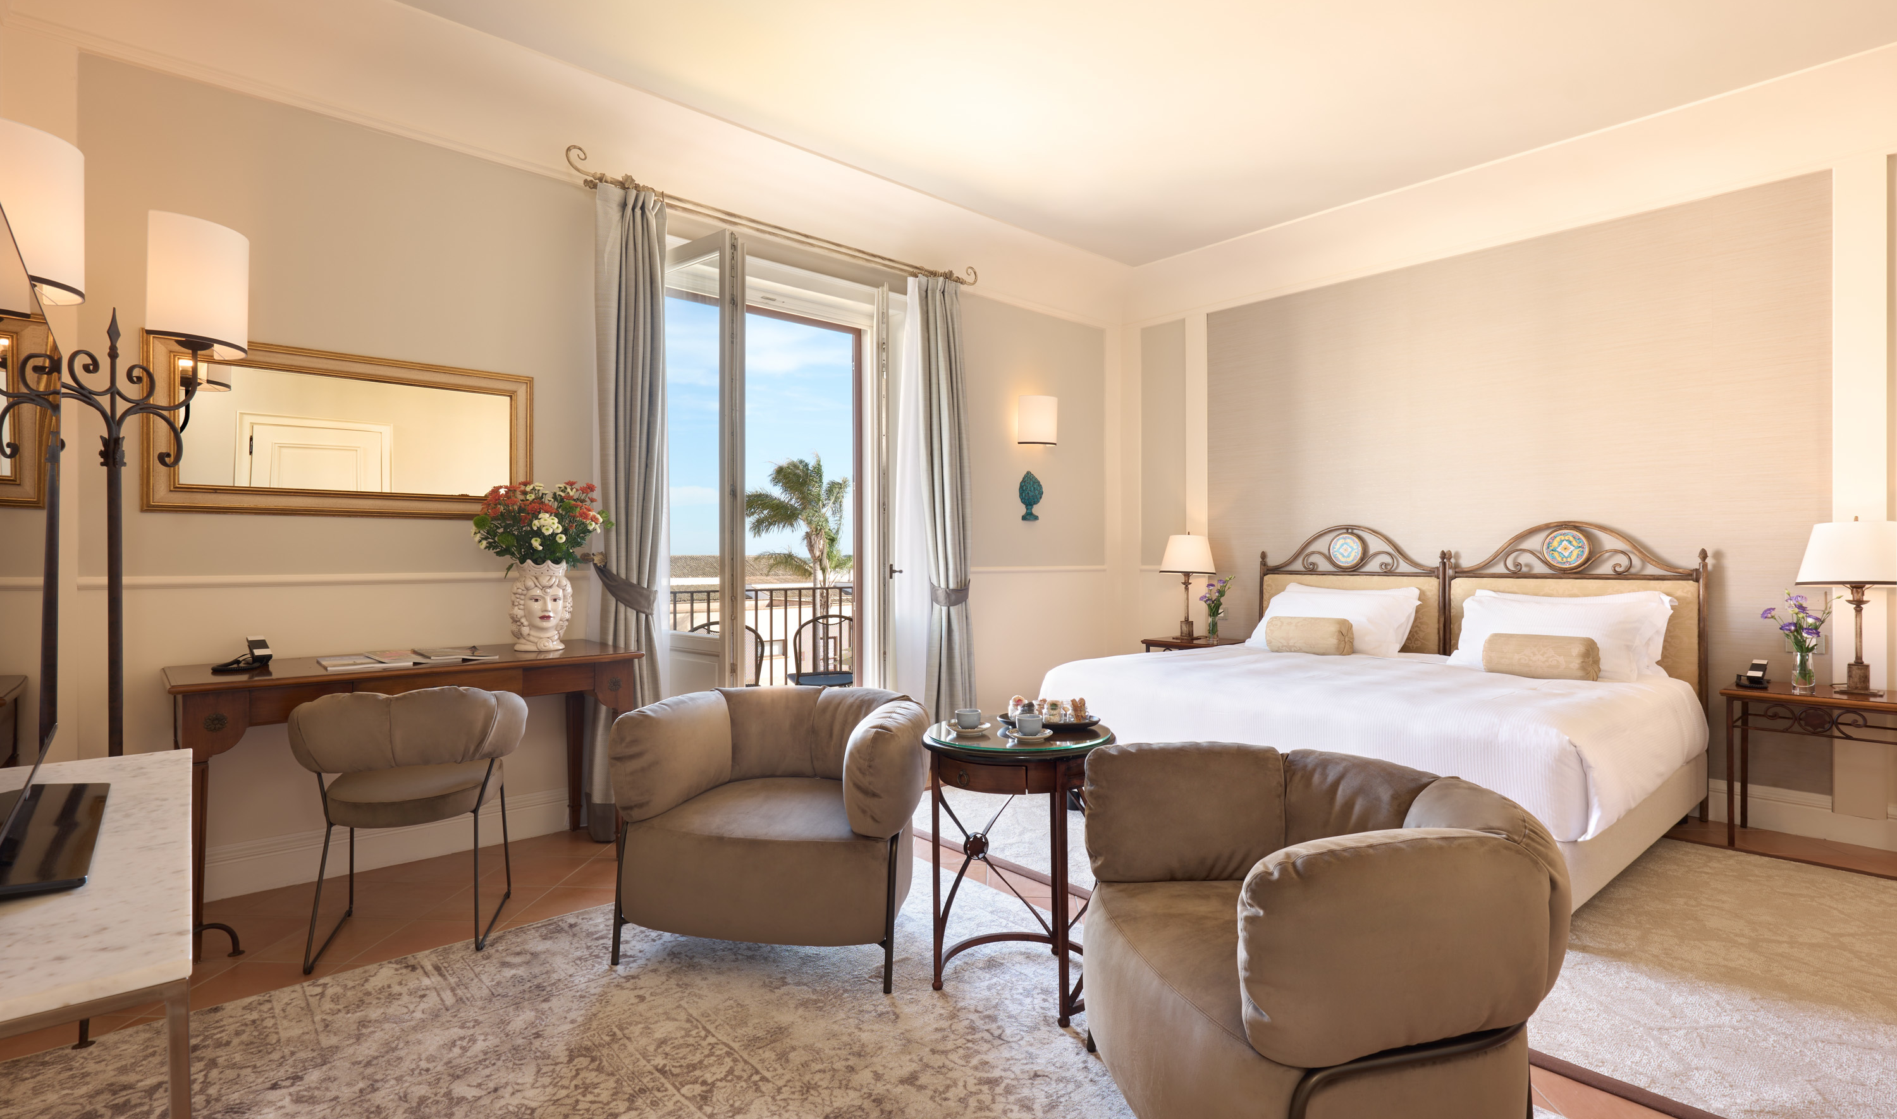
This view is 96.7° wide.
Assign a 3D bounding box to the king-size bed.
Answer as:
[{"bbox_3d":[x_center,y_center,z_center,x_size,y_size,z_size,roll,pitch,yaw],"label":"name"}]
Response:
[{"bbox_3d":[1.795,0.465,3.702,2.060,1.290,2.040,0,0,-40],"label":"king-size bed"}]

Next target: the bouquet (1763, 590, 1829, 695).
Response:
[{"bbox_3d":[3.245,0.311,3.231,0.200,0.400,0.250,0,0,-41],"label":"bouquet"}]

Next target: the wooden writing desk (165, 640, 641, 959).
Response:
[{"bbox_3d":[-1.793,0.727,2.896,1.290,0.770,0.550,0,0,-41],"label":"wooden writing desk"}]

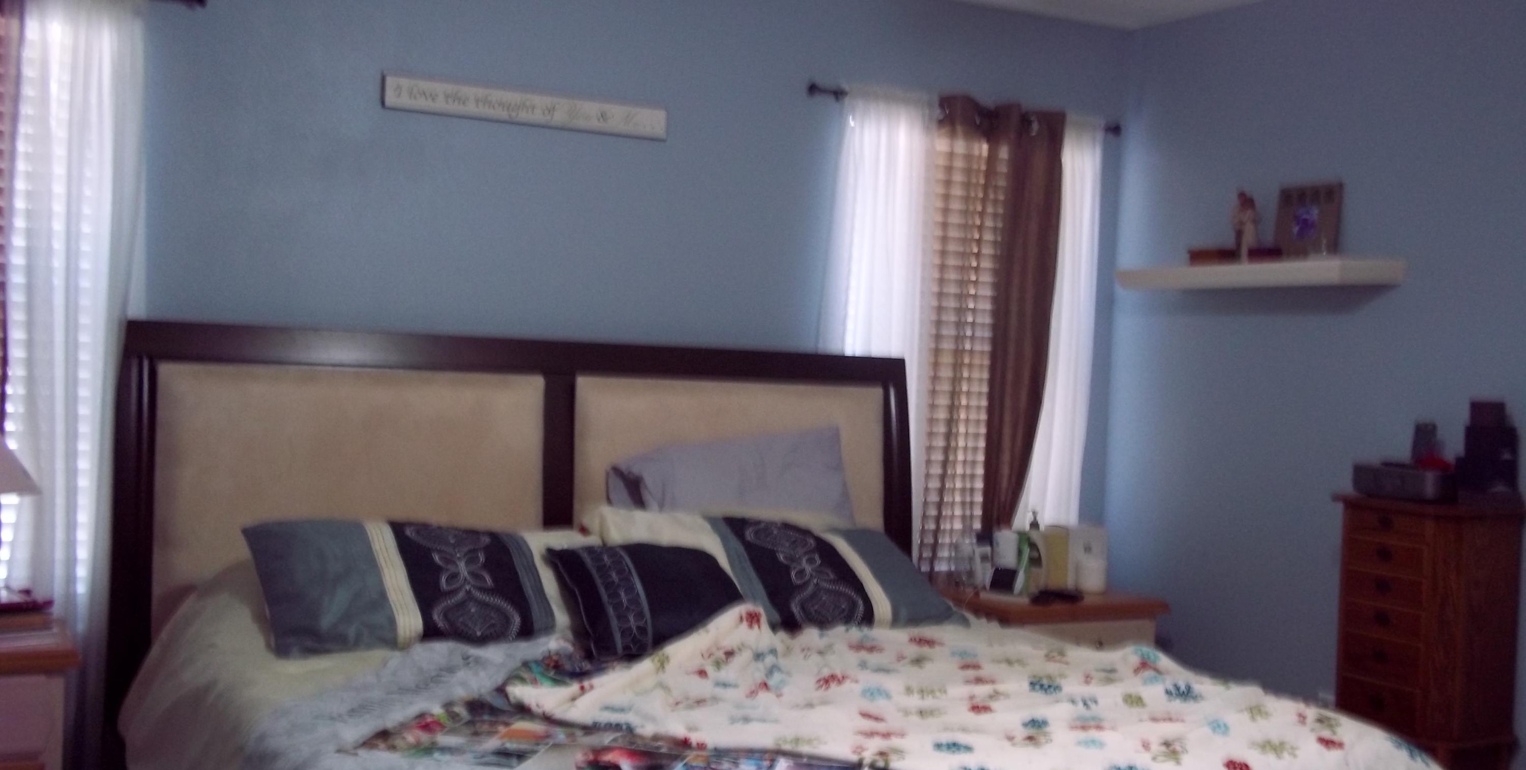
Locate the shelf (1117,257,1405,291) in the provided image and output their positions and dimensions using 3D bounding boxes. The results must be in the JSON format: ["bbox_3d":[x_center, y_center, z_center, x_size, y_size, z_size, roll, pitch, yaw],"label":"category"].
[{"bbox_3d":[1.405,-0.311,4.567,0.246,0.062,0.866,-1,3,-28],"label":"shelf"}]

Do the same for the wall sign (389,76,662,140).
[{"bbox_3d":[-0.627,-0.741,4.272,0.790,0.087,0.030,2,1,-28],"label":"wall sign"}]

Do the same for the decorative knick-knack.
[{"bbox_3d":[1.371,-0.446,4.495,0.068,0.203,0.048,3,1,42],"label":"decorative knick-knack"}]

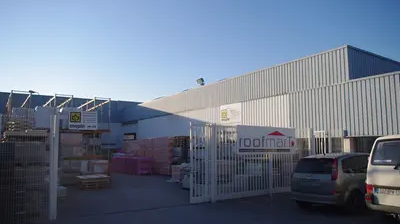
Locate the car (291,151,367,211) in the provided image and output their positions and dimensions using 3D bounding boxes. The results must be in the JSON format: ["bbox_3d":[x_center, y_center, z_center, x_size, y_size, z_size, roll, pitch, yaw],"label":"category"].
[{"bbox_3d":[5.273,2.335,10.735,4.650,1.720,1.850,4,-8,-38],"label":"car"}]

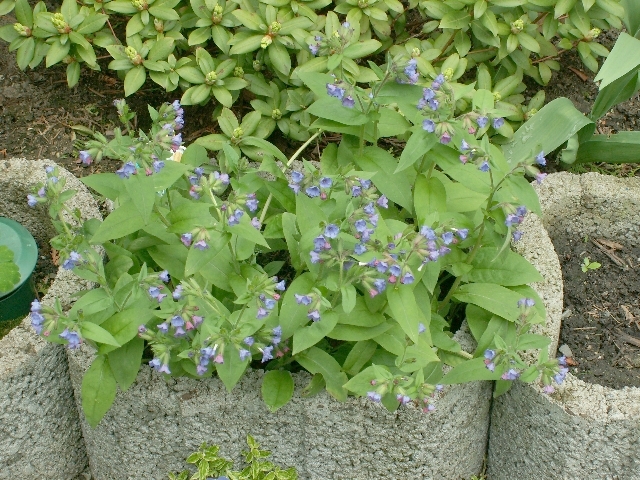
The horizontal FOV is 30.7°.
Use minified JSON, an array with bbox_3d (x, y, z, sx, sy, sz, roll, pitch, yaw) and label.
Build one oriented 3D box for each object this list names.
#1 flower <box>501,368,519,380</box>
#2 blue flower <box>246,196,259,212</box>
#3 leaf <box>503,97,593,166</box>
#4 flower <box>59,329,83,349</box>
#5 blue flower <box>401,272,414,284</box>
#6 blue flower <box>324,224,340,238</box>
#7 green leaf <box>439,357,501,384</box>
[{"bbox_3d":[0.182,0.129,1.120,0.017,0.012,0.014,-8,30,-15],"label":"flower"},{"bbox_3d":[-0.074,-0.039,1.270,0.014,0.016,0.014,-10,30,-17],"label":"blue flower"},{"bbox_3d":[0.280,-0.129,1.442,0.145,0.029,0.058,-30,56,-25],"label":"leaf"},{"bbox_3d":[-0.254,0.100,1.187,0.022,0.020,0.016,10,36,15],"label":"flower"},{"bbox_3d":[0.083,0.037,1.102,0.013,0.013,0.013,-5,32,-8],"label":"blue flower"},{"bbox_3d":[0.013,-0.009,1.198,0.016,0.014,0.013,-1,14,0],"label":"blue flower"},{"bbox_3d":[0.158,0.137,1.220,0.064,0.012,0.030,-16,61,-6],"label":"green leaf"}]

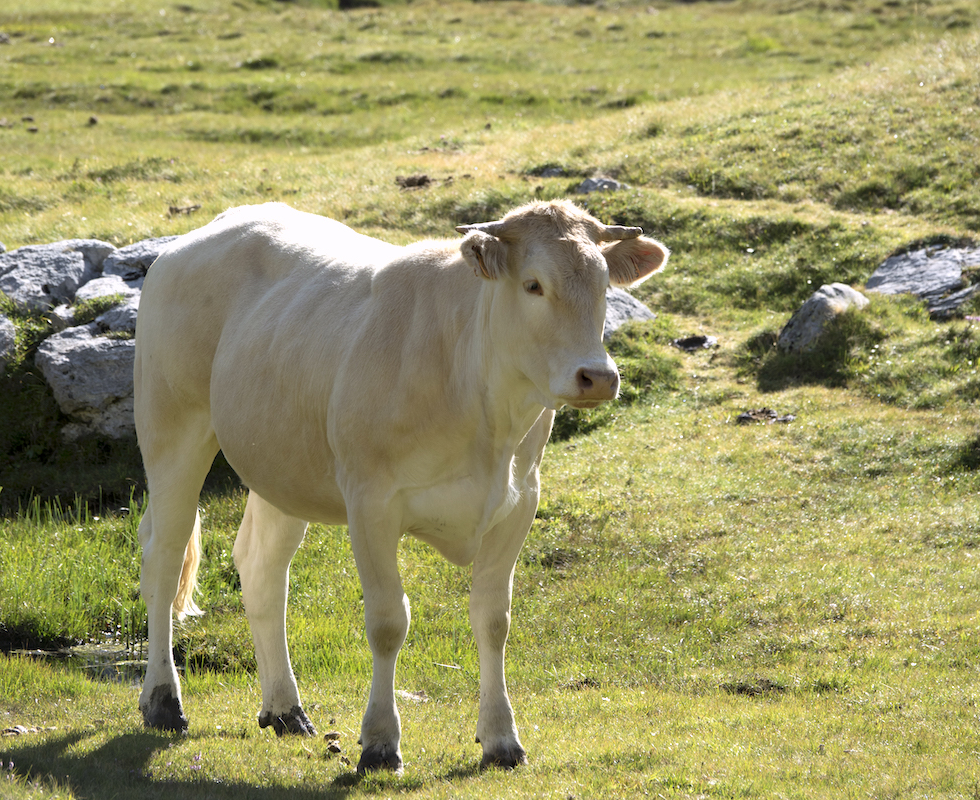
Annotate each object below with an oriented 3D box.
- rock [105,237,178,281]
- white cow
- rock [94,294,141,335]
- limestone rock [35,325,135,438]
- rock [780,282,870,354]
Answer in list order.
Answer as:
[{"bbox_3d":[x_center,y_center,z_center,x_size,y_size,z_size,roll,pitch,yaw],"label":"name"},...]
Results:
[{"bbox_3d":[-1.207,-0.506,31.700,0.360,0.170,0.320,0,3,0],"label":"rock"},{"bbox_3d":[-0.203,0.187,21.293,0.580,1.370,1.830,-2,4,-32],"label":"white cow"},{"bbox_3d":[-1.266,-0.296,30.700,0.240,0.150,0.220,0,3,0],"label":"rock"},{"bbox_3d":[-1.340,-0.063,30.200,0.440,0.390,0.400,0,3,0],"label":"limestone rock"},{"bbox_3d":[1.268,-0.307,33.800,0.360,0.290,0.320,0,3,0],"label":"rock"}]

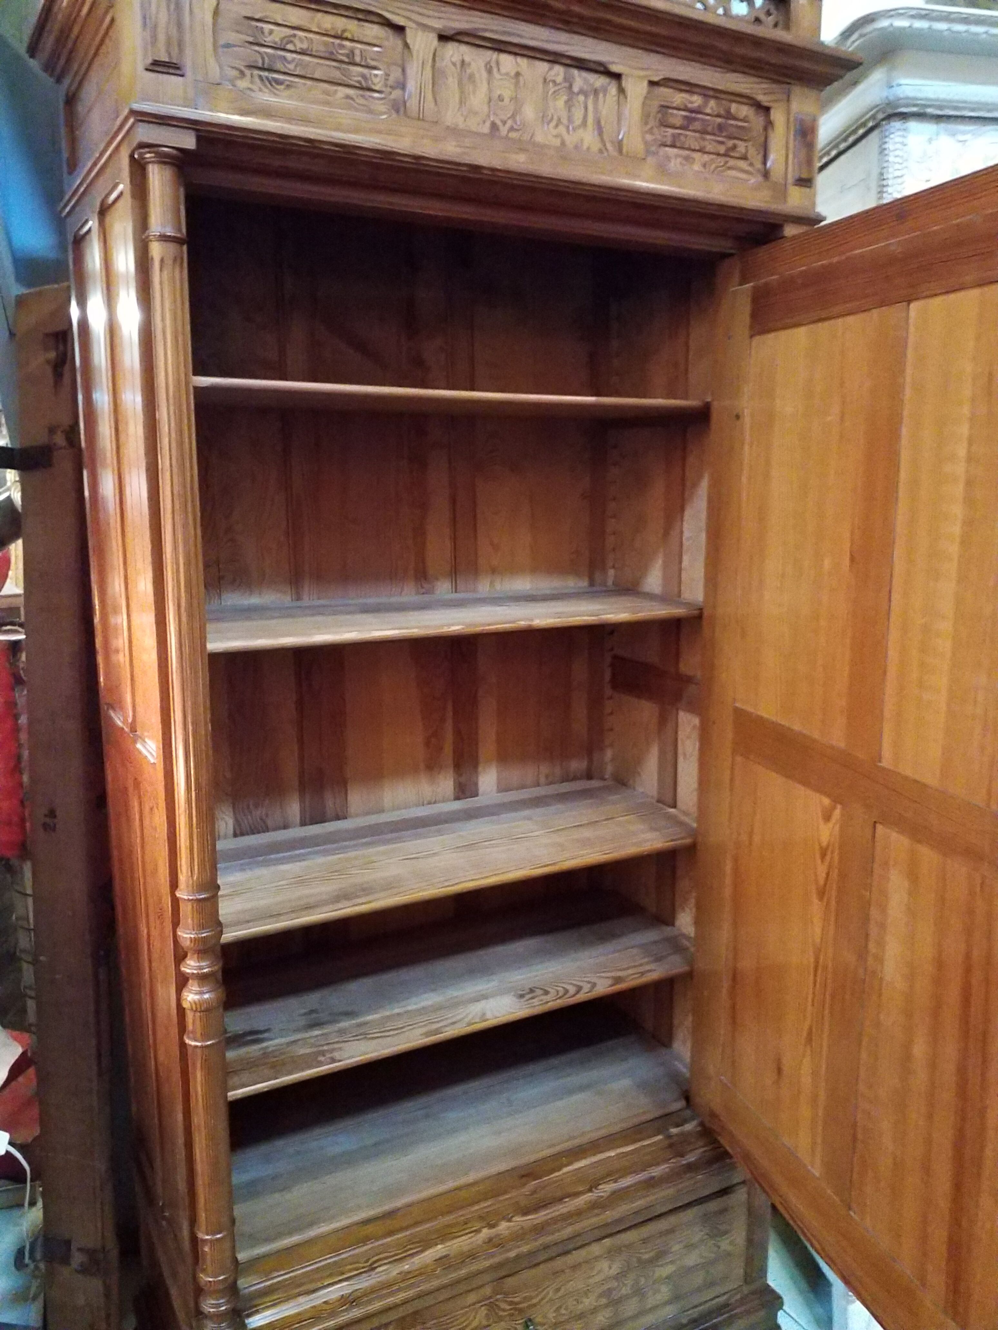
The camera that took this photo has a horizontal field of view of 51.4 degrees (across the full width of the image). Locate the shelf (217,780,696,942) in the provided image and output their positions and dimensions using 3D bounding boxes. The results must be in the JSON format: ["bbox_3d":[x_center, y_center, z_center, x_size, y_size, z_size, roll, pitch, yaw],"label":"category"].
[{"bbox_3d":[-0.073,0.301,1.701,0.854,0.021,0.373,-5,11,-27],"label":"shelf"}]

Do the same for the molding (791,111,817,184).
[{"bbox_3d":[0.450,-0.751,1.511,0.042,0.098,0.018,-5,11,-27],"label":"molding"}]

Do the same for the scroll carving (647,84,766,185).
[{"bbox_3d":[0.290,-0.736,1.440,0.217,0.097,0.018,-5,11,-27],"label":"scroll carving"}]

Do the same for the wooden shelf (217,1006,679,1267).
[{"bbox_3d":[-0.072,0.765,1.780,0.854,0.021,0.373,-5,11,-27],"label":"wooden shelf"}]

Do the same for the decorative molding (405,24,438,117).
[{"bbox_3d":[-0.091,-0.703,1.238,0.041,0.098,0.018,-5,11,-27],"label":"decorative molding"}]

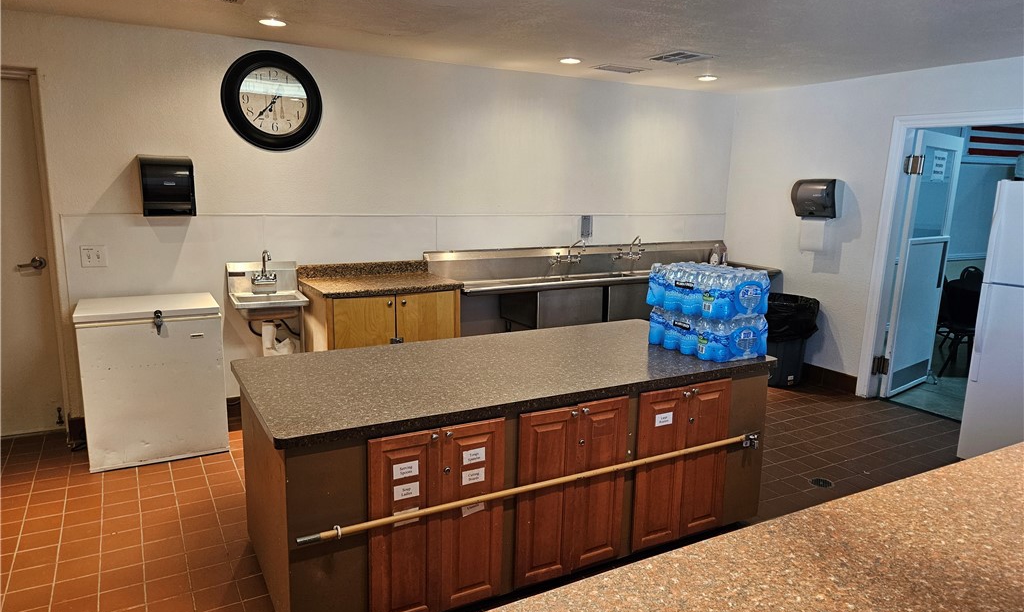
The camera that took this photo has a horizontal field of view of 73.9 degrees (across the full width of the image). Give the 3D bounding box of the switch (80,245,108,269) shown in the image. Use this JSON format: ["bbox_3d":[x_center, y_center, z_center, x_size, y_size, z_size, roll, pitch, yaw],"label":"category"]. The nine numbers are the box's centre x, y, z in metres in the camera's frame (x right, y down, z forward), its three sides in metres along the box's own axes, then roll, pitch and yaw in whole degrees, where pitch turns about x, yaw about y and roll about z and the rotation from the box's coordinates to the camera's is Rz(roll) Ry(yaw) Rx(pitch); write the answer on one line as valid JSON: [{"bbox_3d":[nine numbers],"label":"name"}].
[{"bbox_3d":[-2.430,-0.287,3.961,0.126,0.125,0.012,-5,13,-29],"label":"switch"}]

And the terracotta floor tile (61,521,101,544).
[{"bbox_3d":[-1.993,1.055,3.149,0.152,0.012,0.152,-5,13,-29],"label":"terracotta floor tile"}]

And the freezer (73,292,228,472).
[{"bbox_3d":[-2.085,0.412,3.971,0.702,0.872,0.523,-5,13,-29],"label":"freezer"}]

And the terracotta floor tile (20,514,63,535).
[{"bbox_3d":[-2.169,1.019,3.148,0.152,0.012,0.152,-5,13,-29],"label":"terracotta floor tile"}]

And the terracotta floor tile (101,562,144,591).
[{"bbox_3d":[-1.611,1.127,2.815,0.152,0.012,0.152,-5,13,-29],"label":"terracotta floor tile"}]

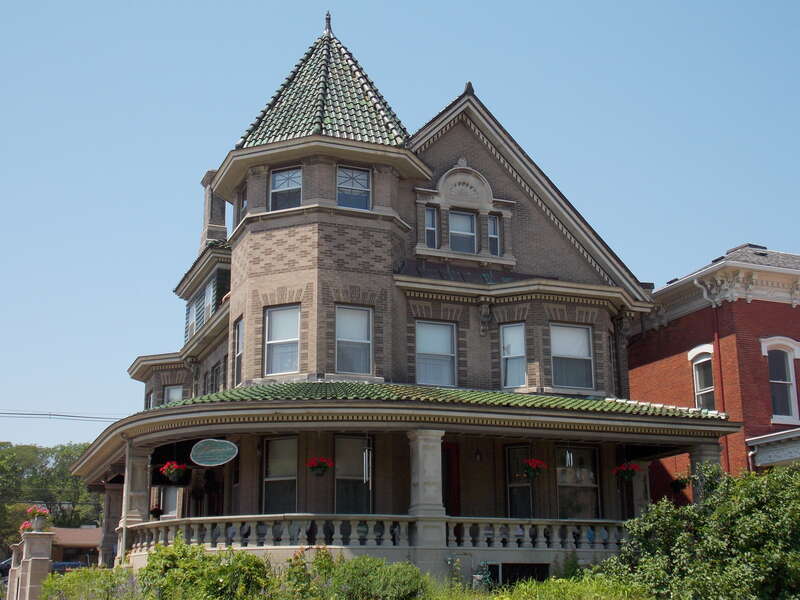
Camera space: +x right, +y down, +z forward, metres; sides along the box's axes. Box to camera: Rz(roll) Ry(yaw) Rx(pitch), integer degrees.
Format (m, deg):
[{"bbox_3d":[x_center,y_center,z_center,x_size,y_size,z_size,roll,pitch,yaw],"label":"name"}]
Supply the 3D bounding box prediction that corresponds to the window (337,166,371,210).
[{"bbox_3d":[-1.157,-2.828,26.911,0.938,1.075,0.151,6,-17,-22],"label":"window"}]

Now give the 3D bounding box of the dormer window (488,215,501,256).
[{"bbox_3d":[2.562,-1.770,29.015,0.357,1.144,0.131,6,-17,-22],"label":"dormer window"}]

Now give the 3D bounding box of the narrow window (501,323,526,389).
[{"bbox_3d":[2.987,1.449,27.688,0.636,1.695,0.151,-7,-17,22],"label":"narrow window"}]

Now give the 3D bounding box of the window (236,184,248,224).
[{"bbox_3d":[-4.243,-2.658,28.773,0.180,1.220,0.950,6,-17,-21],"label":"window"}]

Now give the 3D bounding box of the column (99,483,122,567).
[{"bbox_3d":[-9.419,7.376,34.847,0.630,2.670,0.630,6,-17,-21],"label":"column"}]

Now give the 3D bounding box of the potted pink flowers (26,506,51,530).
[{"bbox_3d":[-7.651,4.614,22.500,0.480,0.560,0.480,-1,-15,0],"label":"potted pink flowers"}]

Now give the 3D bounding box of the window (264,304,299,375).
[{"bbox_3d":[-2.861,0.967,25.885,0.961,1.701,0.151,-7,-17,22],"label":"window"}]

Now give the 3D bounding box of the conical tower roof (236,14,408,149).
[{"bbox_3d":[-2.044,-5.702,29.866,5.555,5.202,5.555,6,-17,-22],"label":"conical tower roof"}]

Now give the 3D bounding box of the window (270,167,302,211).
[{"bbox_3d":[-3.005,-2.917,28.133,1.000,1.230,0.160,-7,-17,21],"label":"window"}]

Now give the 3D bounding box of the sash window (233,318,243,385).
[{"bbox_3d":[-4.187,1.336,27.678,0.180,1.750,0.980,6,-17,-21],"label":"sash window"}]

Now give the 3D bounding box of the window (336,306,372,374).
[{"bbox_3d":[-1.123,1.030,26.696,0.970,1.740,0.180,6,-17,-21],"label":"window"}]

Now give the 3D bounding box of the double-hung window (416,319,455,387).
[{"bbox_3d":[0.992,1.428,28.235,1.180,1.750,0.180,6,-17,-21],"label":"double-hung window"}]

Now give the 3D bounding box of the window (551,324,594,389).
[{"bbox_3d":[4.676,1.498,28.612,1.320,1.760,0.180,6,-17,-21],"label":"window"}]

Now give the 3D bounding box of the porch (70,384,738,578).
[{"bbox_3d":[-1.200,5.561,30.392,14.600,4.990,15.500,6,-17,-21],"label":"porch"}]

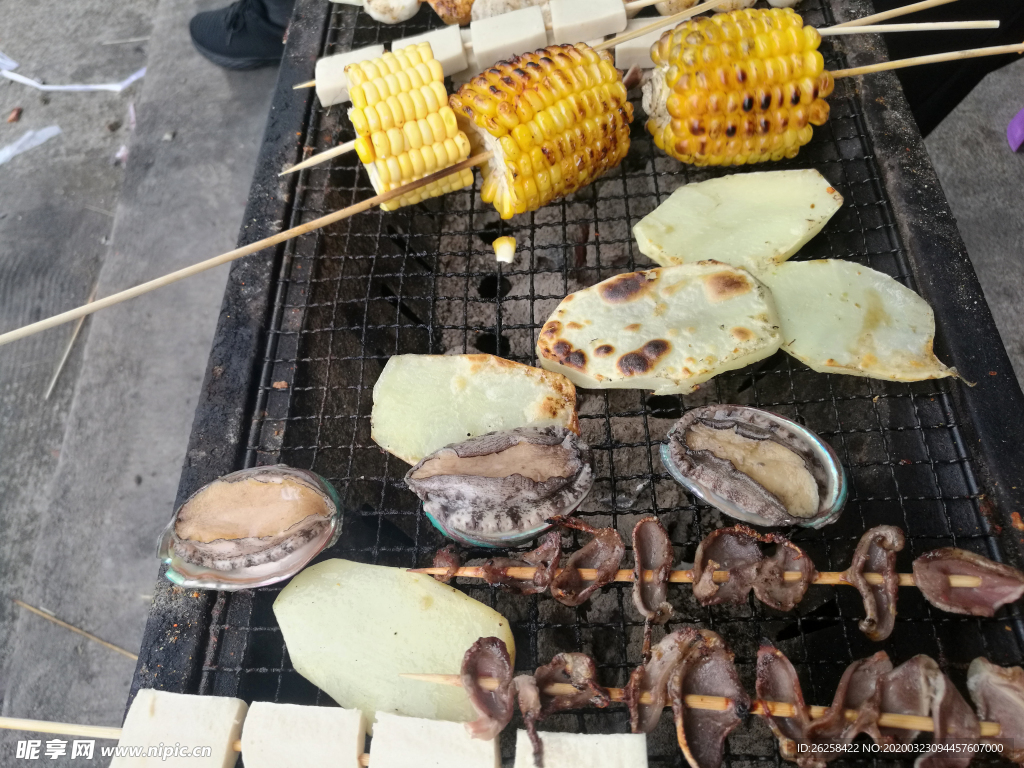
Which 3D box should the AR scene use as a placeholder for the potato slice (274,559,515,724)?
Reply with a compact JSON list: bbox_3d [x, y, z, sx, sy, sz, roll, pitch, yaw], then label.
[{"bbox_3d":[-0.034,0.072,0.218,0.071,0.006,0.044,15,59,15],"label":"potato slice"}]

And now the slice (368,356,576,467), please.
[{"bbox_3d":[-0.012,0.011,0.257,0.067,0.006,0.046,6,57,10],"label":"slice"}]

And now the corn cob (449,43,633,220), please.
[{"bbox_3d":[0.011,-0.095,0.296,0.049,0.052,0.052,-27,58,-12],"label":"corn cob"}]

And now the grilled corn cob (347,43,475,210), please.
[{"bbox_3d":[-0.041,-0.096,0.302,0.033,0.054,0.054,-22,57,-9],"label":"grilled corn cob"}]

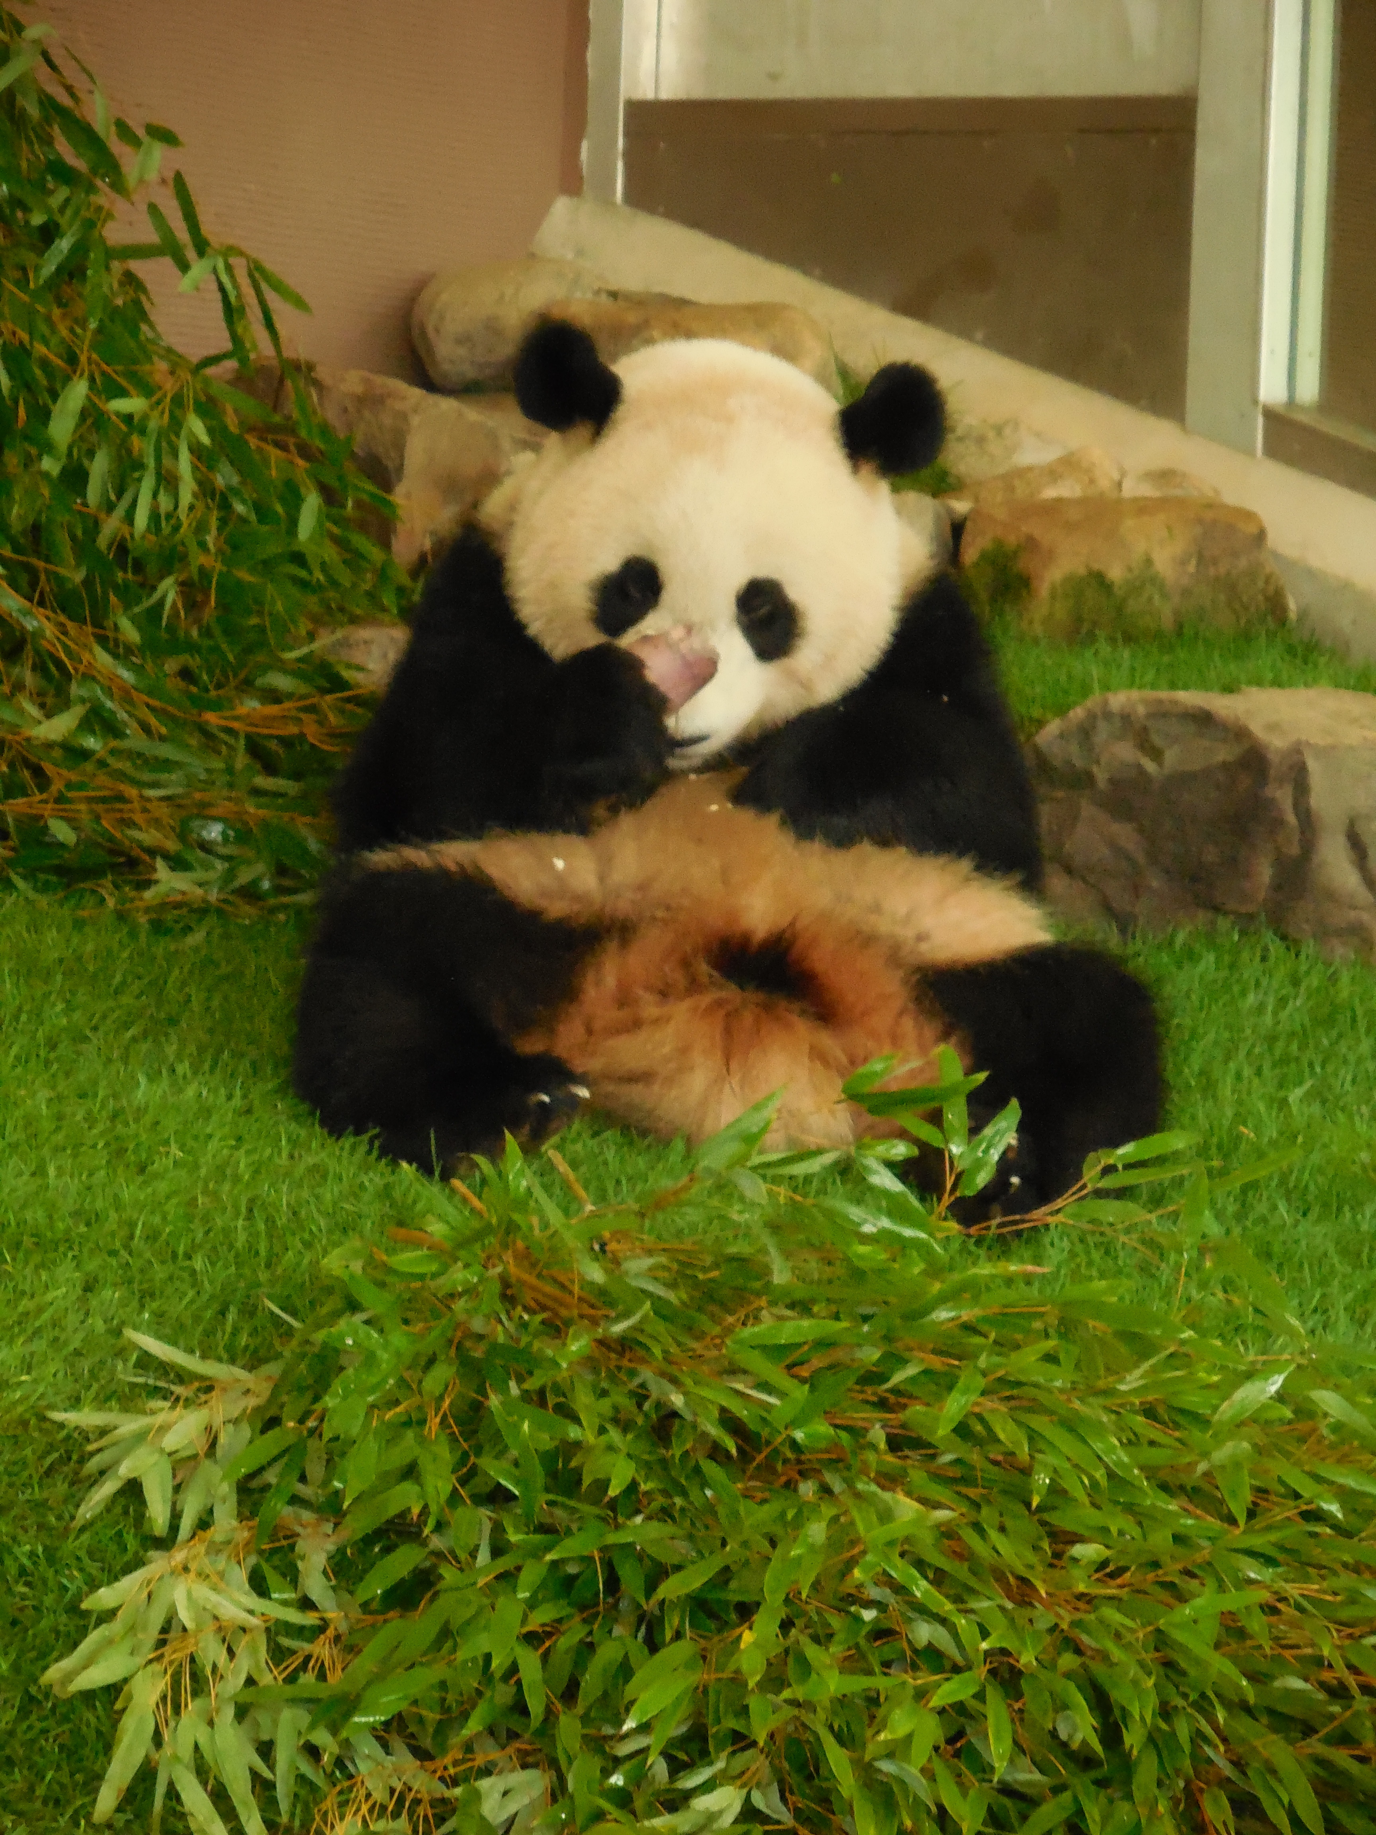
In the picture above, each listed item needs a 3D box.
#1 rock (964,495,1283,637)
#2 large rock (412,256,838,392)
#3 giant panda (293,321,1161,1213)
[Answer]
[{"bbox_3d":[0.468,-0.376,11.050,0.350,0.135,0.200,1,14,0],"label":"rock"},{"bbox_3d":[-0.070,-0.651,11.350,0.460,0.130,0.240,1,14,0],"label":"large rock"},{"bbox_3d":[0.037,-0.178,9.750,0.800,0.760,0.720,2,14,3],"label":"giant panda"}]

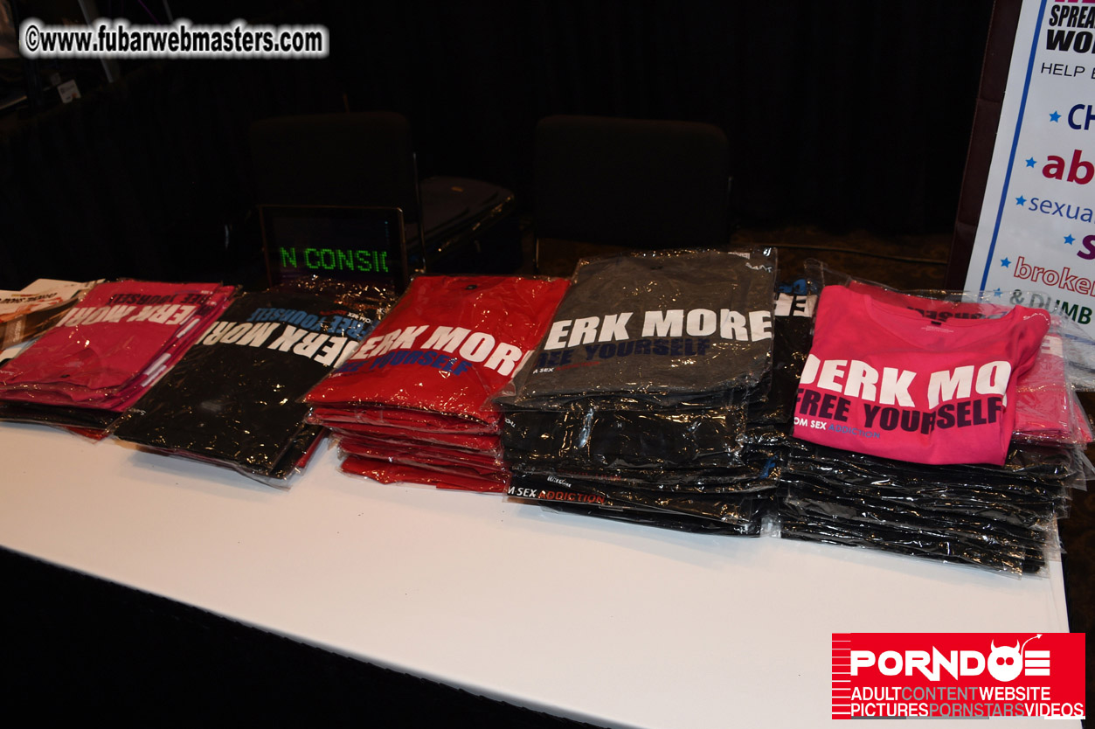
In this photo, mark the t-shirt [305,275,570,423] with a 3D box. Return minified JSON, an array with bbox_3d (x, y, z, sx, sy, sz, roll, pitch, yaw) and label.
[{"bbox_3d":[-0.170,-0.042,1.473,0.310,0.035,0.435,6,35,16],"label":"t-shirt"}]

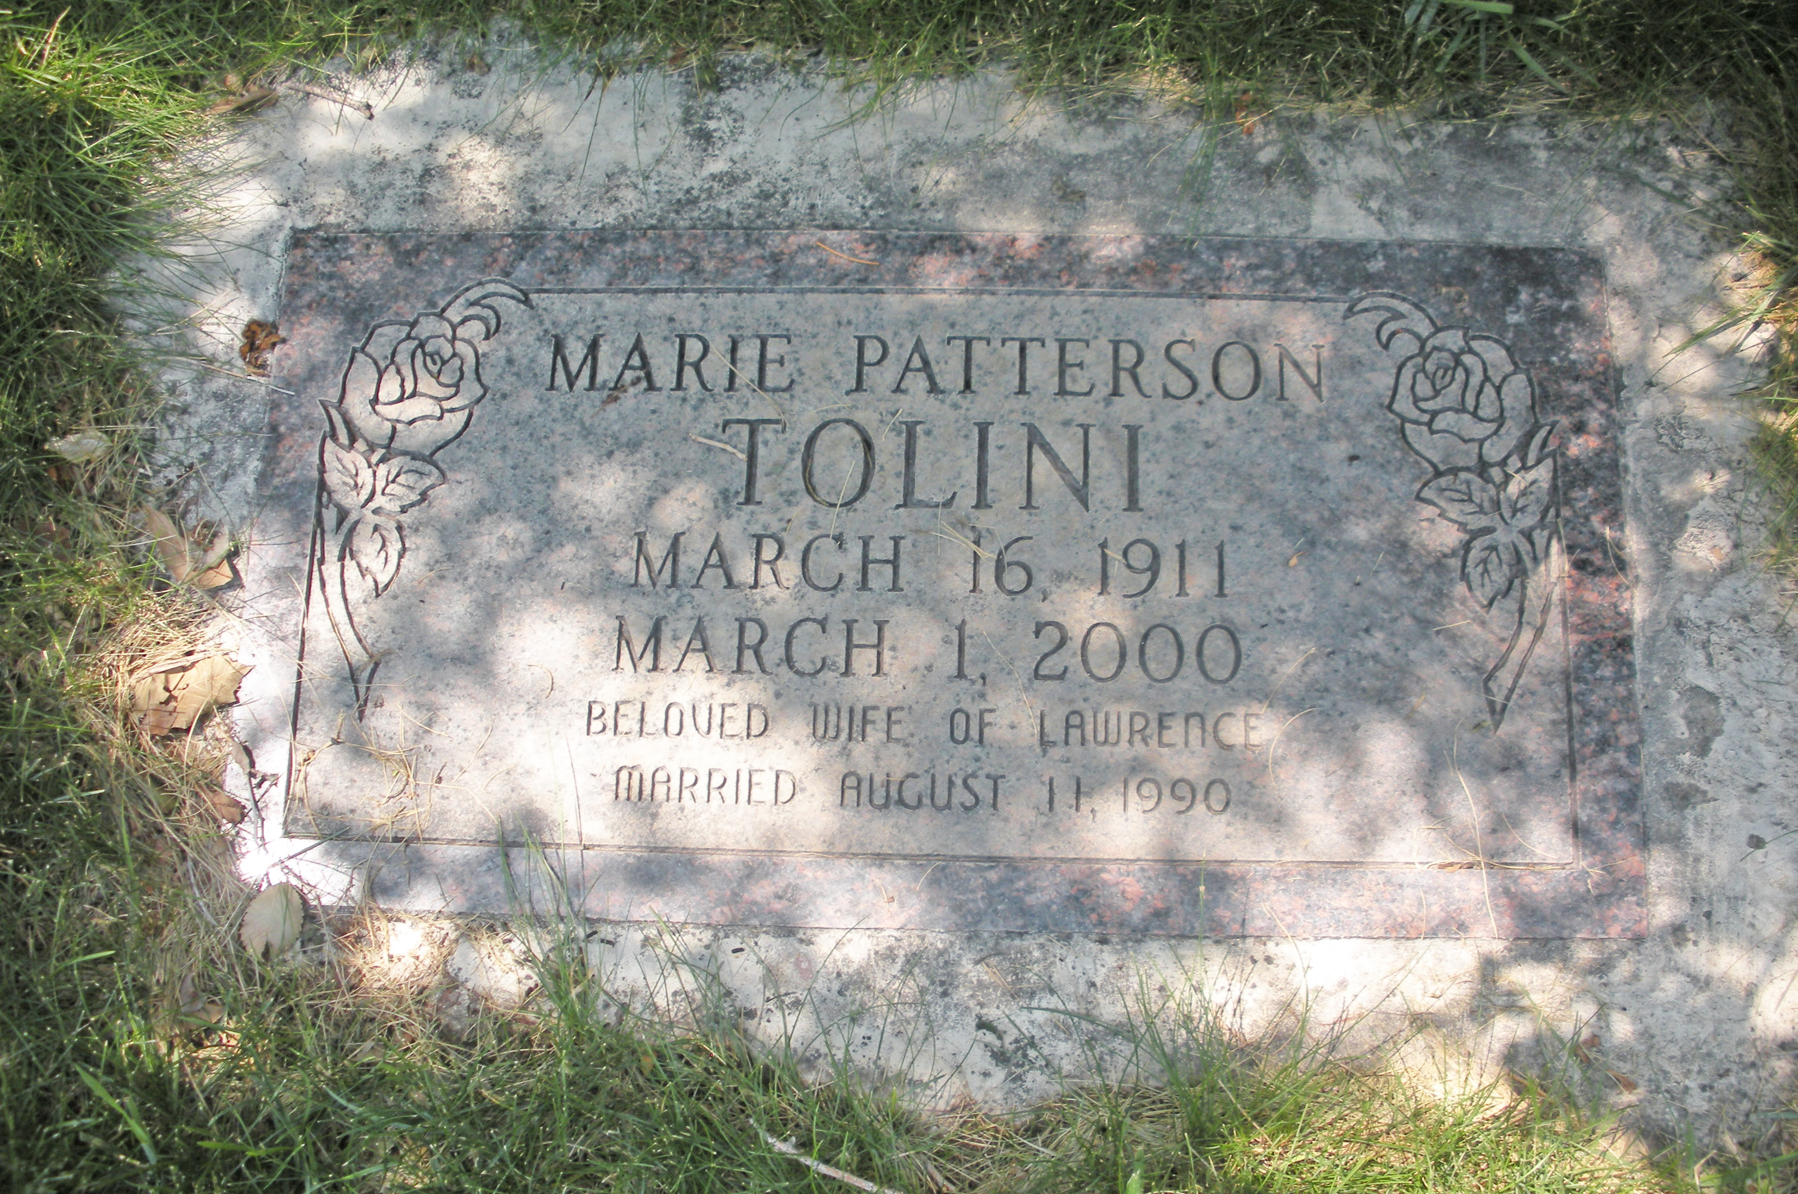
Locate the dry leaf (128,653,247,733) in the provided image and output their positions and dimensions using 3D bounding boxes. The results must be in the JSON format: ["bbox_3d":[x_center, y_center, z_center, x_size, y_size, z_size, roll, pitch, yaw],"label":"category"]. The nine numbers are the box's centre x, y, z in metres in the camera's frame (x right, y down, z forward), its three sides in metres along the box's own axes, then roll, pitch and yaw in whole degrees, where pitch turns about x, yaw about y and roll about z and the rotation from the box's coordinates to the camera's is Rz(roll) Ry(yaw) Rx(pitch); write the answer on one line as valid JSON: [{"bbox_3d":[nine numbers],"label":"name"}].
[{"bbox_3d":[-0.308,0.043,0.794,0.048,0.014,0.027,-18,78,-3],"label":"dry leaf"}]

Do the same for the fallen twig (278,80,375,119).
[{"bbox_3d":[-0.270,-0.236,0.860,0.047,0.006,0.009,18,78,5],"label":"fallen twig"}]

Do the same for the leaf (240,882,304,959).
[{"bbox_3d":[-0.267,0.138,0.774,0.026,0.010,0.029,-12,77,-1],"label":"leaf"}]

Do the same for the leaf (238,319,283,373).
[{"bbox_3d":[-0.292,-0.114,0.830,0.019,0.012,0.022,14,78,4],"label":"leaf"}]

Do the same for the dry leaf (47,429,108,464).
[{"bbox_3d":[-0.372,-0.067,0.823,0.024,0.008,0.014,-22,78,-4],"label":"dry leaf"}]

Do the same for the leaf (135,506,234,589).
[{"bbox_3d":[-0.315,-0.023,0.807,0.033,0.018,0.042,-12,77,-2],"label":"leaf"}]

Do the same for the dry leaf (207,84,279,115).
[{"bbox_3d":[-0.310,-0.234,0.857,0.032,0.012,0.013,-4,77,0],"label":"dry leaf"}]

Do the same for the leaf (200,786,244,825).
[{"bbox_3d":[-0.294,0.090,0.786,0.023,0.008,0.008,29,80,7],"label":"leaf"}]

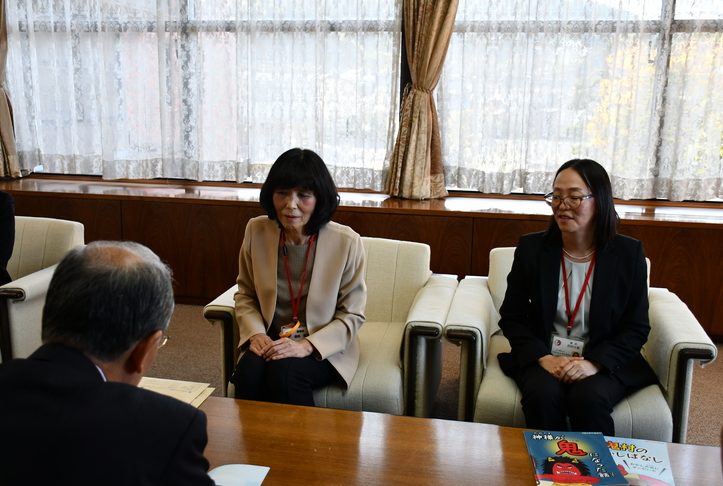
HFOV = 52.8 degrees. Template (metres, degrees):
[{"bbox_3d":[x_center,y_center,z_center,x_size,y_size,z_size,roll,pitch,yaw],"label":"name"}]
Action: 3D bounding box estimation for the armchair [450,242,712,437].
[{"bbox_3d":[0.709,0.415,2.536,0.785,0.720,0.700,3,13,11],"label":"armchair"}]

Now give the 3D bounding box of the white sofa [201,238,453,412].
[{"bbox_3d":[-0.069,0.370,2.689,0.785,0.720,0.700,3,13,11],"label":"white sofa"}]

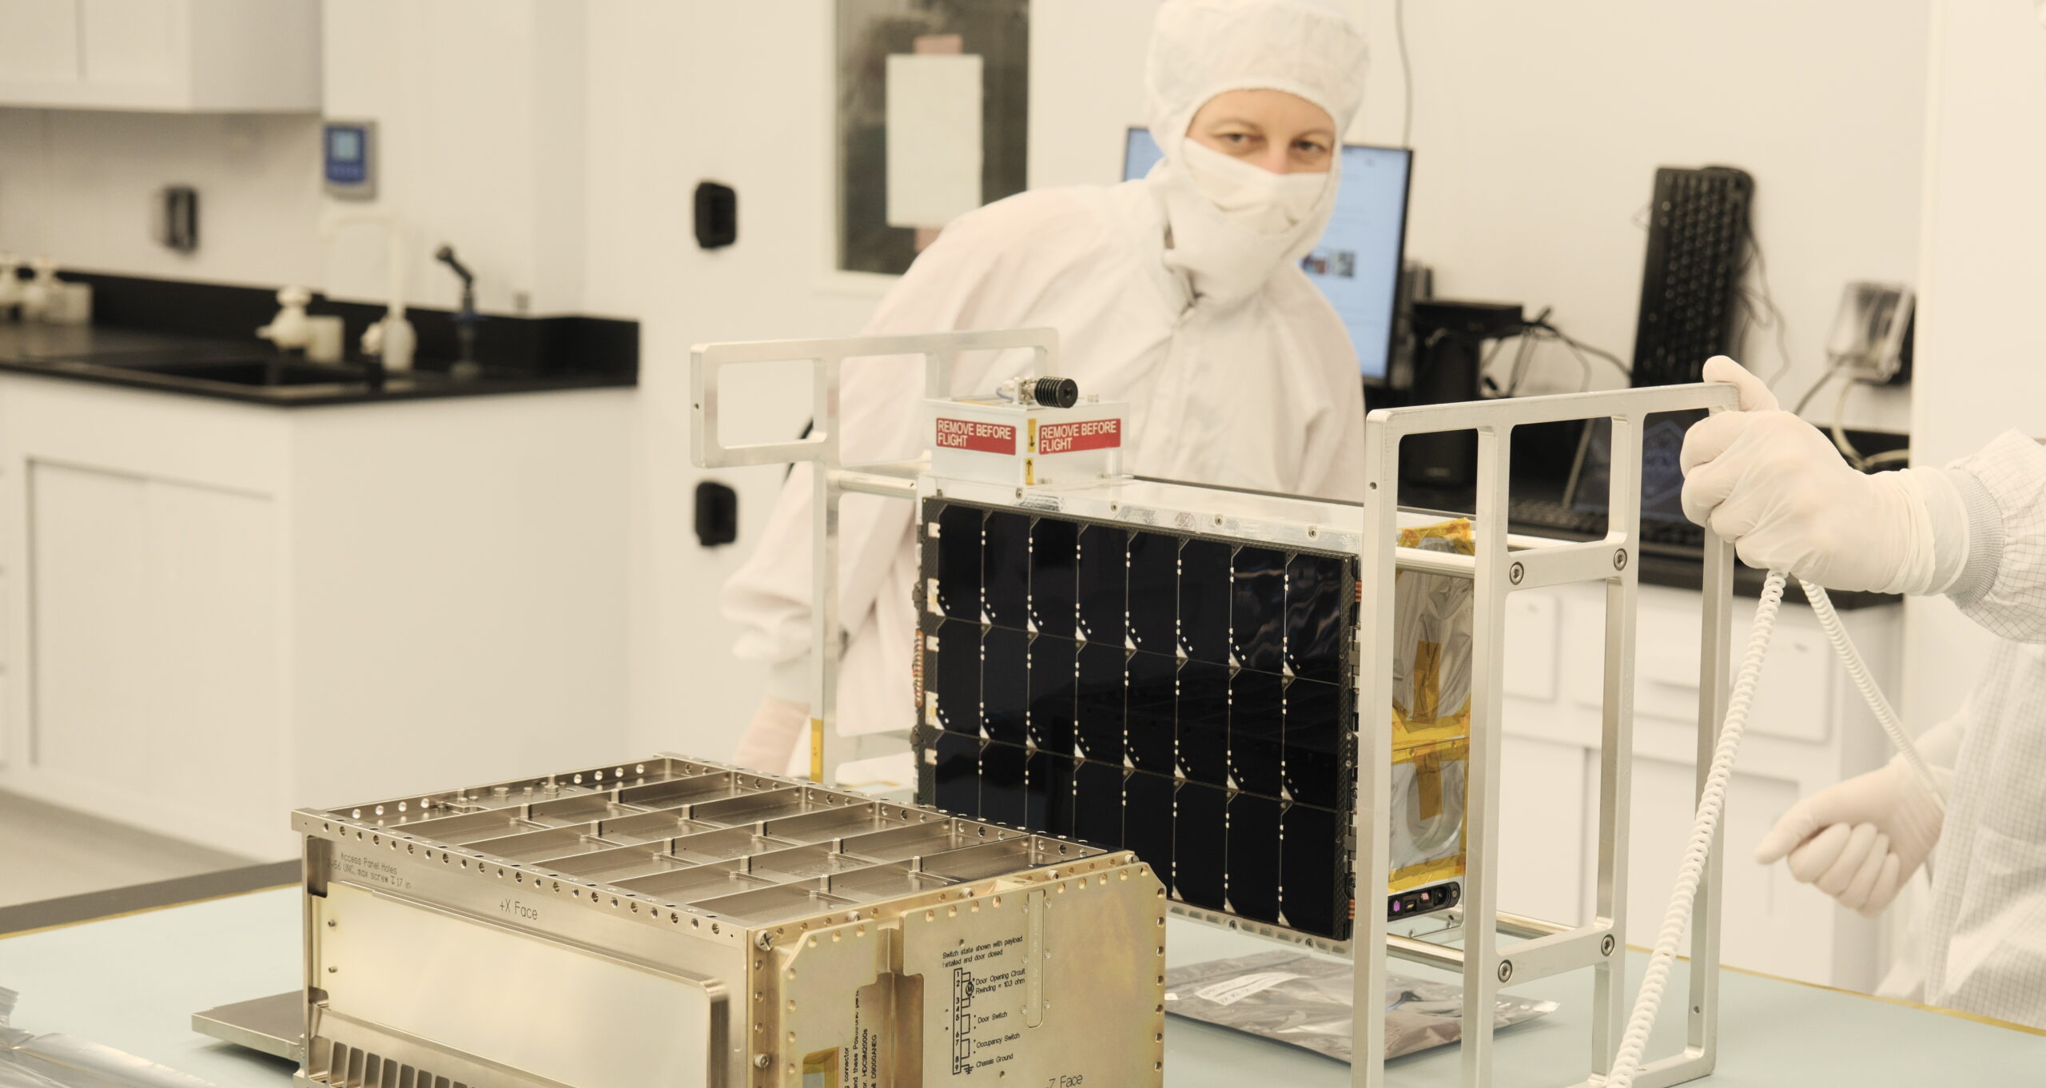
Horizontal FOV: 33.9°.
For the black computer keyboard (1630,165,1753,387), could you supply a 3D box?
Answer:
[{"bbox_3d":[0.904,-0.284,4.558,0.026,0.447,0.152,4,3,-38],"label":"black computer keyboard"}]

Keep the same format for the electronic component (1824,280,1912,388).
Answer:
[{"bbox_3d":[1.095,-0.267,4.297,0.095,0.137,0.088,-4,8,-38],"label":"electronic component"}]

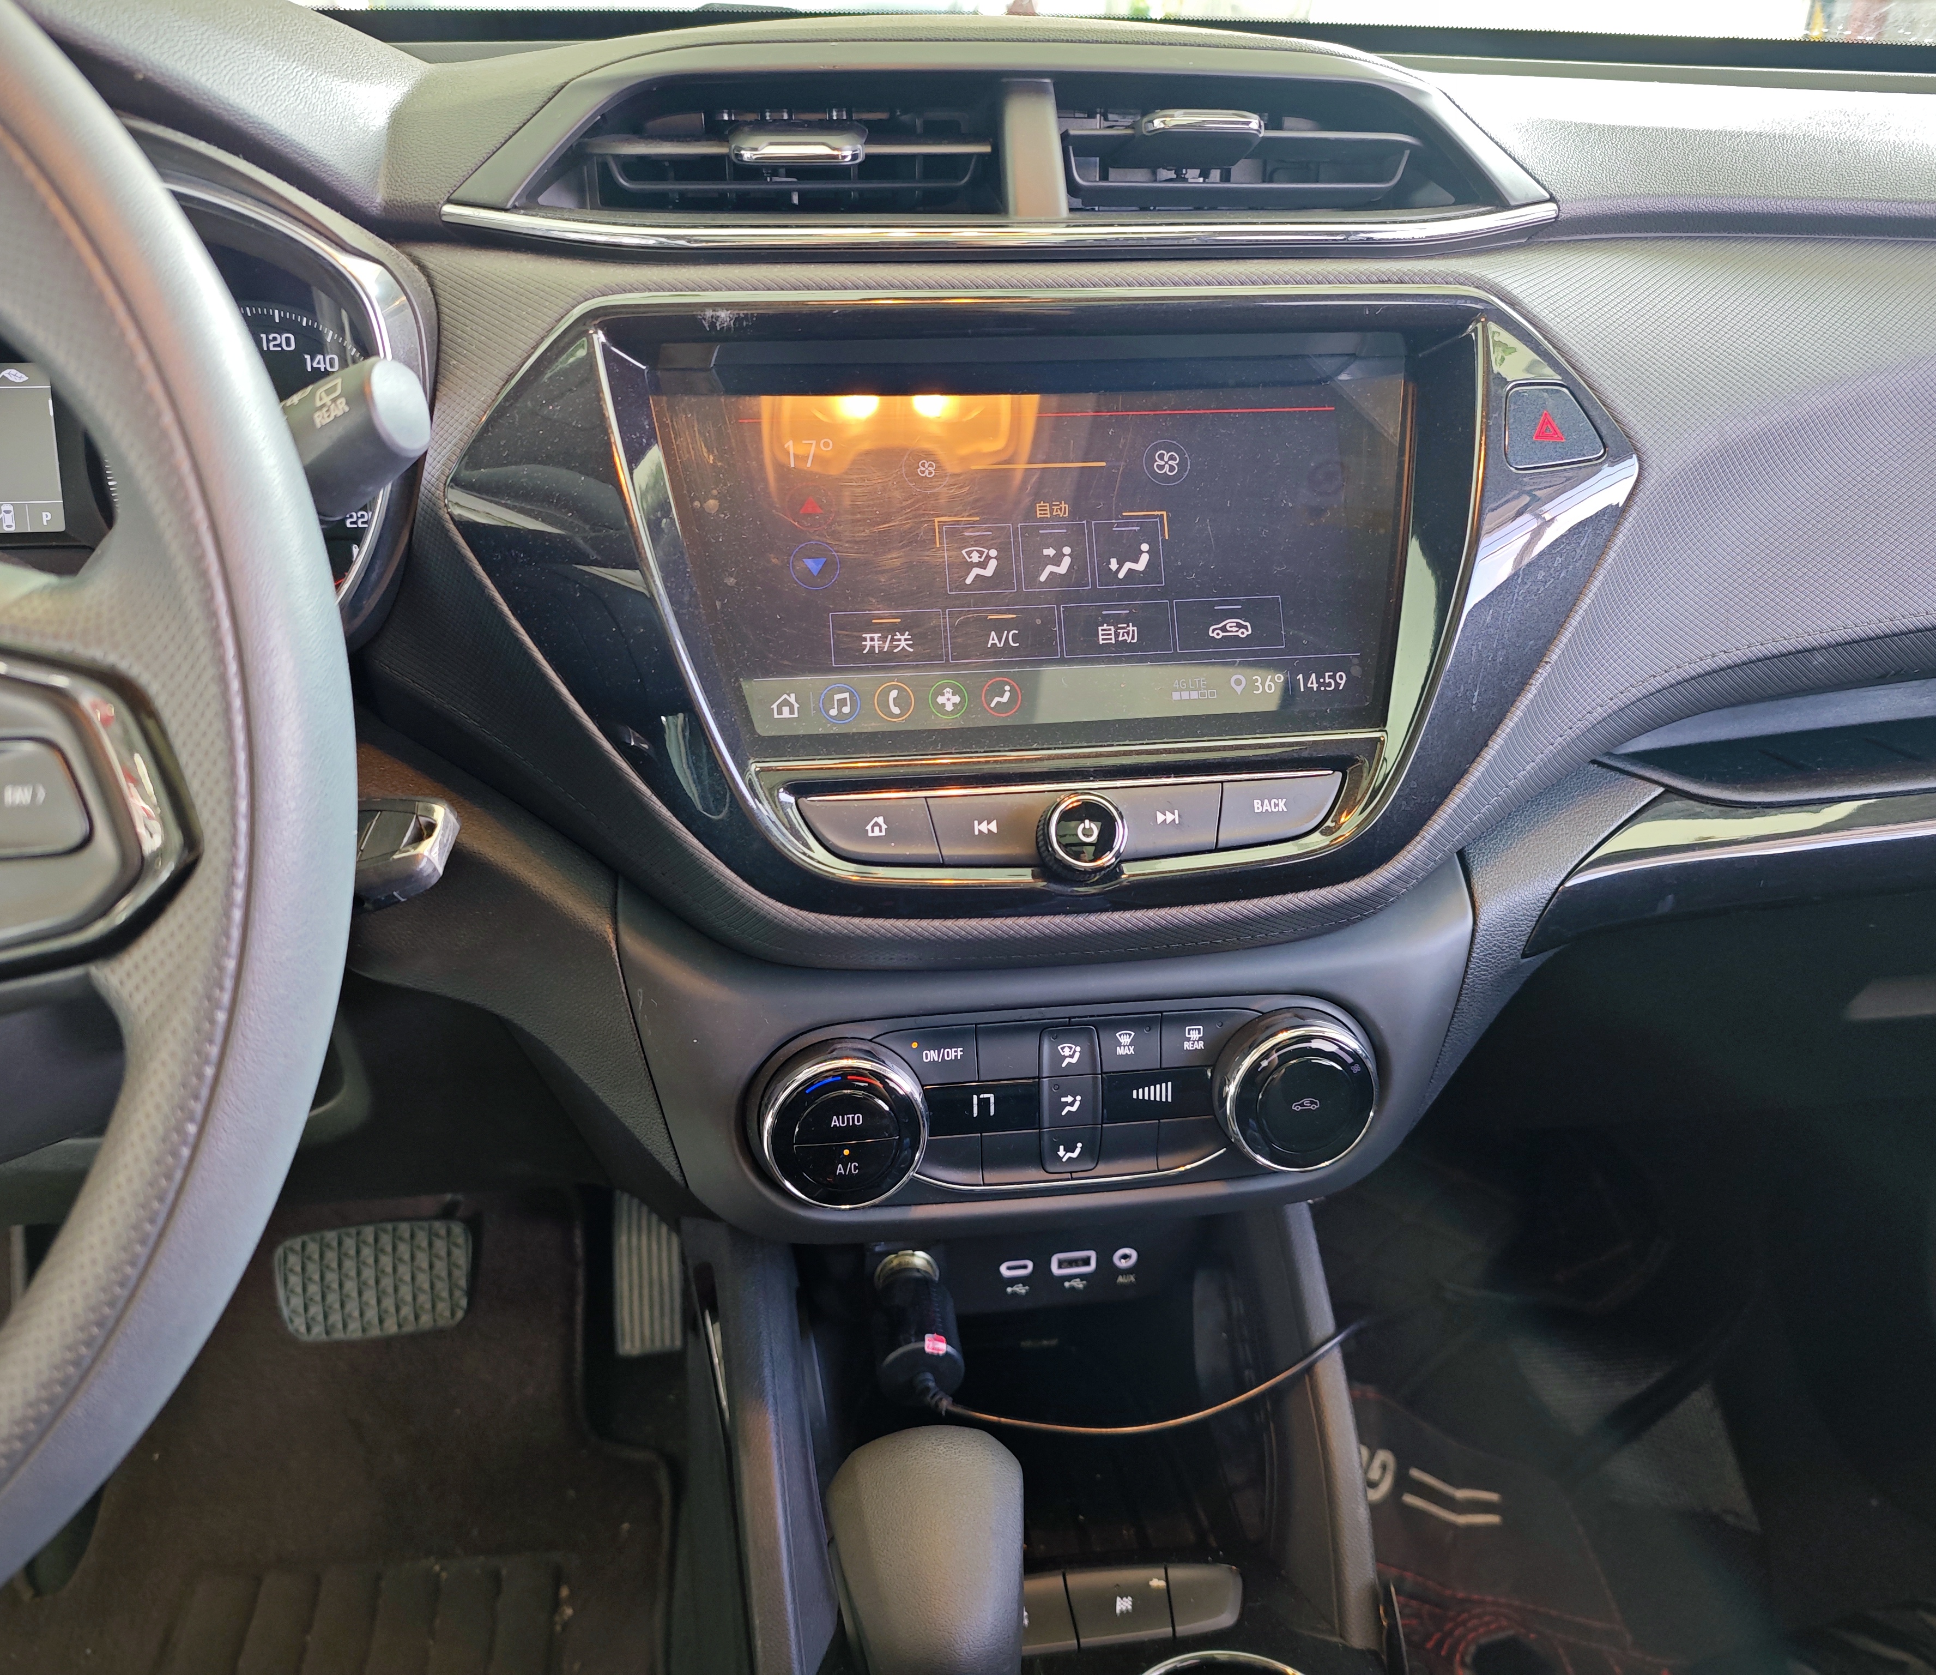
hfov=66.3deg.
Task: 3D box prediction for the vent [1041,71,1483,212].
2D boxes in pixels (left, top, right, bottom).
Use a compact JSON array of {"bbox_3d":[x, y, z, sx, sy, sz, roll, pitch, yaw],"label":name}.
[{"bbox_3d":[0.093,-0.217,0.465,0.136,0.039,0.040,-3,21,-7],"label":"vent"}]

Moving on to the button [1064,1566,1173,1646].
[{"bbox_3d":[0.050,0.251,0.485,0.032,0.011,0.022,-3,64,-7],"label":"button"}]

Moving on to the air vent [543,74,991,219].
[{"bbox_3d":[-0.058,-0.207,0.446,0.136,0.039,0.040,-3,21,-7],"label":"air vent"}]

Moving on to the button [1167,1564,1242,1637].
[{"bbox_3d":[0.078,0.251,0.488,0.025,0.011,0.022,-3,64,-7],"label":"button"}]

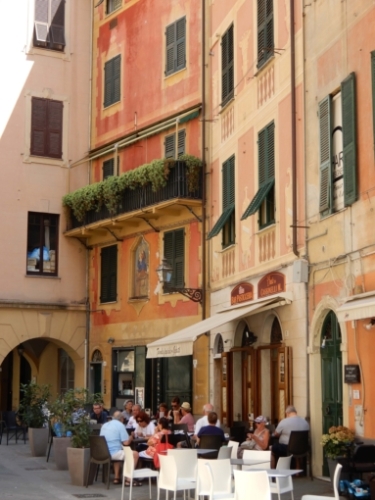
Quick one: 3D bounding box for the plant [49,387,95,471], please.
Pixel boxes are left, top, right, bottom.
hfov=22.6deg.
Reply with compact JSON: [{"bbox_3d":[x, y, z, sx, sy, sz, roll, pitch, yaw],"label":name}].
[{"bbox_3d":[-2.227,3.411,17.984,0.758,1.557,0.620,1,-8,-7],"label":"plant"}]

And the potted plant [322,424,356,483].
[{"bbox_3d":[2.397,3.309,15.010,0.528,1.006,0.480,-1,-8,9],"label":"potted plant"}]

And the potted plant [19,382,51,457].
[{"bbox_3d":[-3.363,3.752,20.819,0.653,1.613,0.600,2,-8,-11],"label":"potted plant"}]

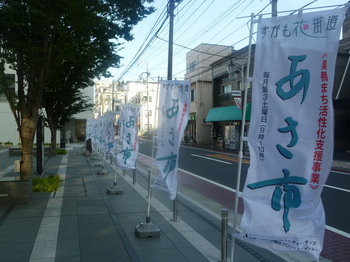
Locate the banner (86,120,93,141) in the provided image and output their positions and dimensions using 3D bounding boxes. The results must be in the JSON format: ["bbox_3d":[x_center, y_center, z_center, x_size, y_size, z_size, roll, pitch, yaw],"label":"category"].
[{"bbox_3d":[-6.500,0.070,22.300,0.560,1.750,0.150,3,-1,28],"label":"banner"}]

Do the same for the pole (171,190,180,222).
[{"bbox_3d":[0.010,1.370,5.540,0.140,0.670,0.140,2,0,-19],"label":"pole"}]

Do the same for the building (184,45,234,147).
[{"bbox_3d":[3.650,-3.600,31.300,4.100,10.100,4.100,2,0,-19],"label":"building"}]

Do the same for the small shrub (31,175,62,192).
[{"bbox_3d":[-3.500,1.420,8.100,0.780,0.340,0.800,2,0,-19],"label":"small shrub"}]

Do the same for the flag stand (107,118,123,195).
[{"bbox_3d":[-1.640,0.530,8.150,0.420,2.380,0.420,2,0,-19],"label":"flag stand"}]

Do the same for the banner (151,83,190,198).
[{"bbox_3d":[-0.057,0.146,4.750,0.560,1.840,0.170,3,-1,24],"label":"banner"}]

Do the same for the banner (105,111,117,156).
[{"bbox_3d":[-2.510,0.100,11.400,0.570,1.790,0.160,3,-1,30],"label":"banner"}]

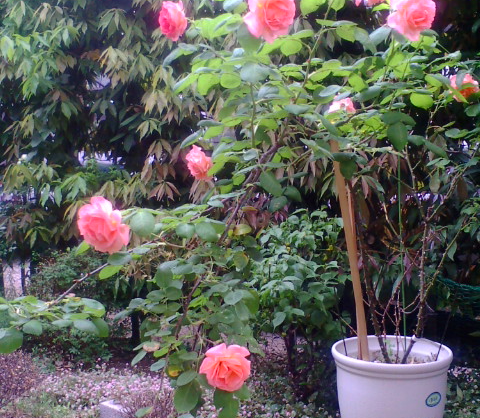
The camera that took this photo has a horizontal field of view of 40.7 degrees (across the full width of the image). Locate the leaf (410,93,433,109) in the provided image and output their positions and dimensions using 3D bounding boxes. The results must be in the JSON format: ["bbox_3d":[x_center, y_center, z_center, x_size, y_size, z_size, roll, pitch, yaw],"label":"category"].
[{"bbox_3d":[0.485,-0.286,1.720,0.059,0.052,0.012,-7,42,17],"label":"leaf"}]

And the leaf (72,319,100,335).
[{"bbox_3d":[-0.356,0.275,1.500,0.063,0.038,0.035,0,2,0],"label":"leaf"}]

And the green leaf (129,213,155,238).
[{"bbox_3d":[-0.223,0.035,1.470,0.056,0.066,0.014,-4,-29,-9],"label":"green leaf"}]

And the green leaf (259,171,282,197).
[{"bbox_3d":[0.074,-0.059,1.570,0.042,0.072,0.013,-42,-18,3],"label":"green leaf"}]

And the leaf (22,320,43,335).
[{"bbox_3d":[-0.481,0.275,1.500,0.046,0.037,0.028,0,2,0],"label":"leaf"}]

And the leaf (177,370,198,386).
[{"bbox_3d":[-0.118,0.378,1.450,0.052,0.010,0.034,-29,36,-11],"label":"leaf"}]

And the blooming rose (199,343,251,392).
[{"bbox_3d":[-0.036,0.367,1.500,0.118,0.110,0.085,0,2,0],"label":"blooming rose"}]

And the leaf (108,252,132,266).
[{"bbox_3d":[-0.277,0.115,1.500,0.056,0.011,0.038,-11,49,-11],"label":"leaf"}]

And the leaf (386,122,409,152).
[{"bbox_3d":[0.387,-0.177,1.580,0.052,0.072,0.014,-2,-8,14],"label":"leaf"}]

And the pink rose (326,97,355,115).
[{"bbox_3d":[0.263,-0.271,1.660,0.077,0.055,0.075,0,6,0],"label":"pink rose"}]

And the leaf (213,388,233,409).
[{"bbox_3d":[-0.037,0.422,1.440,0.048,0.052,0.028,0,3,0],"label":"leaf"}]

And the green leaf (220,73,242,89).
[{"bbox_3d":[-0.023,-0.330,1.670,0.053,0.050,0.012,0,46,-1],"label":"green leaf"}]

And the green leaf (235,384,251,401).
[{"bbox_3d":[0.004,0.432,1.540,0.042,0.044,0.025,0,2,0],"label":"green leaf"}]

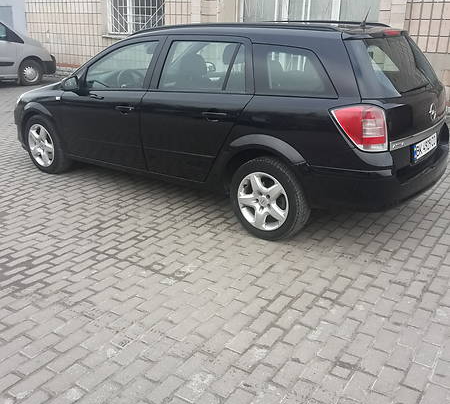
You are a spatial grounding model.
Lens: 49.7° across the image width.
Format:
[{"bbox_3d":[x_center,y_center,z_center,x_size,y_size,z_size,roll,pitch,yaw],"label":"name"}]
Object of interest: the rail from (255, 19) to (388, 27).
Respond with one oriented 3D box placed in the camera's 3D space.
[{"bbox_3d":[0.581,-1.589,4.418,1.910,0.100,0.065,15,26,35],"label":"rail"}]

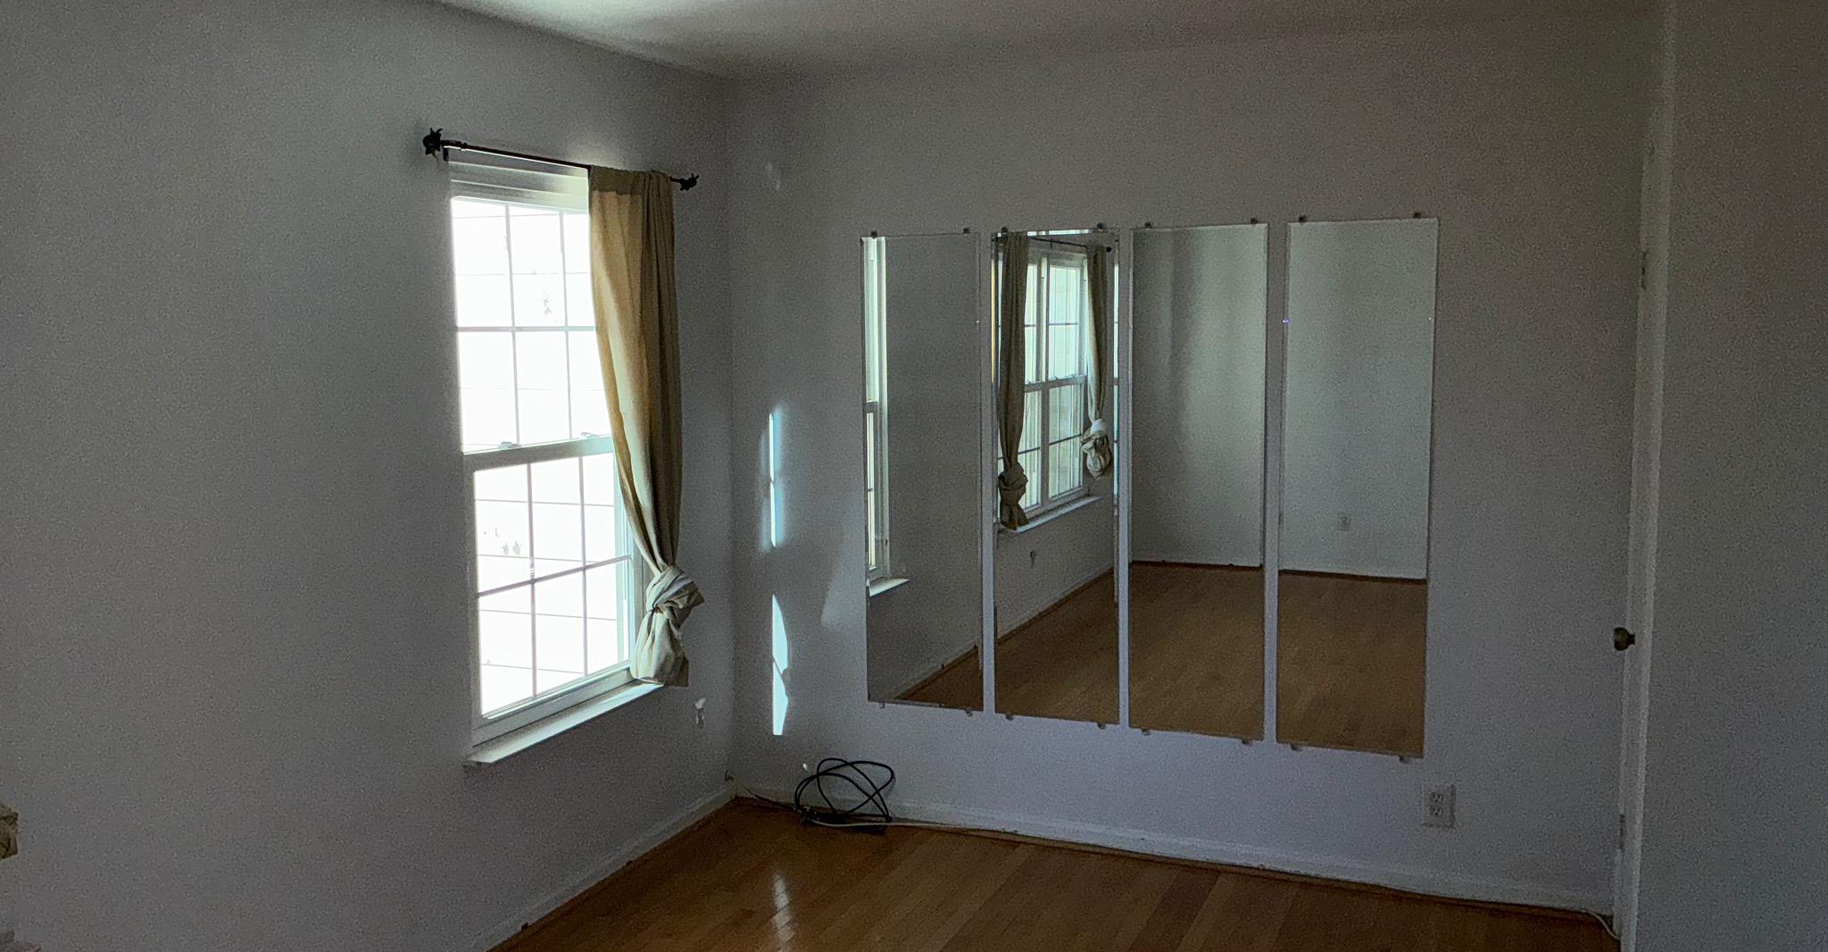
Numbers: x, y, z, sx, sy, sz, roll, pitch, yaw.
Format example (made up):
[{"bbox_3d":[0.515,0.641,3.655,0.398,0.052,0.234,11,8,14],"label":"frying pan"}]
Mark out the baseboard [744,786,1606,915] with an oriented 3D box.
[{"bbox_3d":[0.648,1.135,4.585,2.740,0.088,0.018,2,7,24],"label":"baseboard"}]

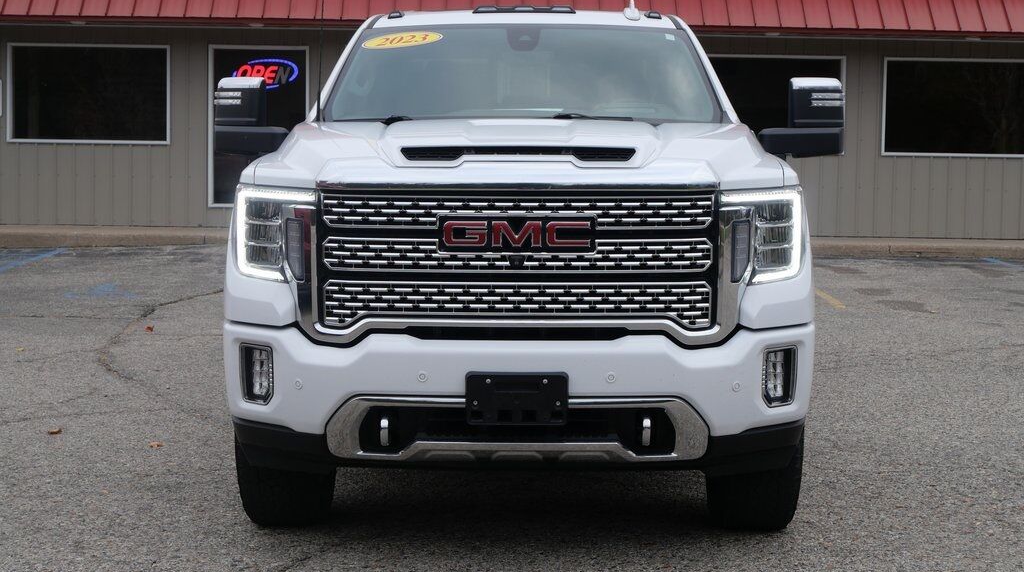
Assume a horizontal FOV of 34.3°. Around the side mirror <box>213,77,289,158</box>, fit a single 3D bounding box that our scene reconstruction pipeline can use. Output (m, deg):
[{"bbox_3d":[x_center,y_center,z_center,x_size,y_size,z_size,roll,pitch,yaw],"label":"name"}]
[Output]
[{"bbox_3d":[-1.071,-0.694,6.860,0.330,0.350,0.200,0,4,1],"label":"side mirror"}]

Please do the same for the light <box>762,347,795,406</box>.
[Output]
[{"bbox_3d":[0.872,0.297,5.401,0.115,0.199,0.120,0,5,1],"label":"light"}]

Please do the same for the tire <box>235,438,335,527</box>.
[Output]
[{"bbox_3d":[-0.830,0.475,6.236,0.285,0.860,0.860,0,4,1],"label":"tire"}]

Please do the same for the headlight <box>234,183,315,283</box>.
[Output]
[{"bbox_3d":[-0.790,-0.174,5.490,0.300,0.315,0.260,0,4,1],"label":"headlight"}]

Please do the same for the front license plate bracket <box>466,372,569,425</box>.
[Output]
[{"bbox_3d":[0.017,0.353,5.199,0.321,0.162,0.040,0,5,1],"label":"front license plate bracket"}]

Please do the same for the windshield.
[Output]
[{"bbox_3d":[0.048,-0.893,6.930,1.620,0.170,0.820,0,41,1],"label":"windshield"}]

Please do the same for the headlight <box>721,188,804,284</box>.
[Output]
[{"bbox_3d":[0.827,-0.163,5.470,0.300,0.315,0.260,0,4,1],"label":"headlight"}]

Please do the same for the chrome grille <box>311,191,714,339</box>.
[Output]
[{"bbox_3d":[0.018,-0.079,5.330,1.290,0.480,0.150,0,4,1],"label":"chrome grille"}]

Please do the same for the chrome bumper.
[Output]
[{"bbox_3d":[0.019,0.457,5.314,1.237,0.208,0.170,0,5,1],"label":"chrome bumper"}]

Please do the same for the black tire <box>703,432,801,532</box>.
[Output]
[{"bbox_3d":[0.905,0.483,6.200,0.284,0.855,0.860,0,5,1],"label":"black tire"}]

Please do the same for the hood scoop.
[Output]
[{"bbox_3d":[0.022,-0.453,5.703,0.820,0.060,0.140,0,5,1],"label":"hood scoop"}]

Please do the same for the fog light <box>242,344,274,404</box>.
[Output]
[{"bbox_3d":[-0.838,0.290,5.430,0.110,0.200,0.110,0,4,1],"label":"fog light"}]

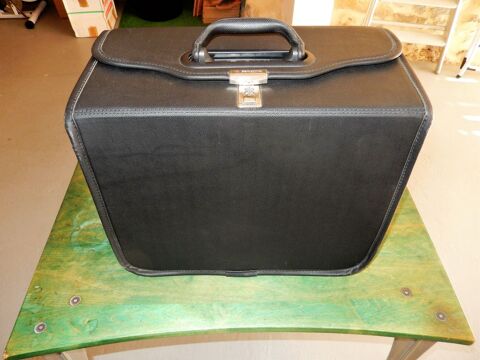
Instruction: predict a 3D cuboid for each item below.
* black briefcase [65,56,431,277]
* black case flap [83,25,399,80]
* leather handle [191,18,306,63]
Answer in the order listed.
[{"bbox_3d":[0.011,-0.027,0.614,0.450,0.355,0.212,0,44,0],"label":"black briefcase"},{"bbox_3d":[0.011,-0.195,0.517,0.458,0.027,0.145,0,44,0],"label":"black case flap"},{"bbox_3d":[0.011,-0.198,0.491,0.155,0.058,0.030,0,44,0],"label":"leather handle"}]

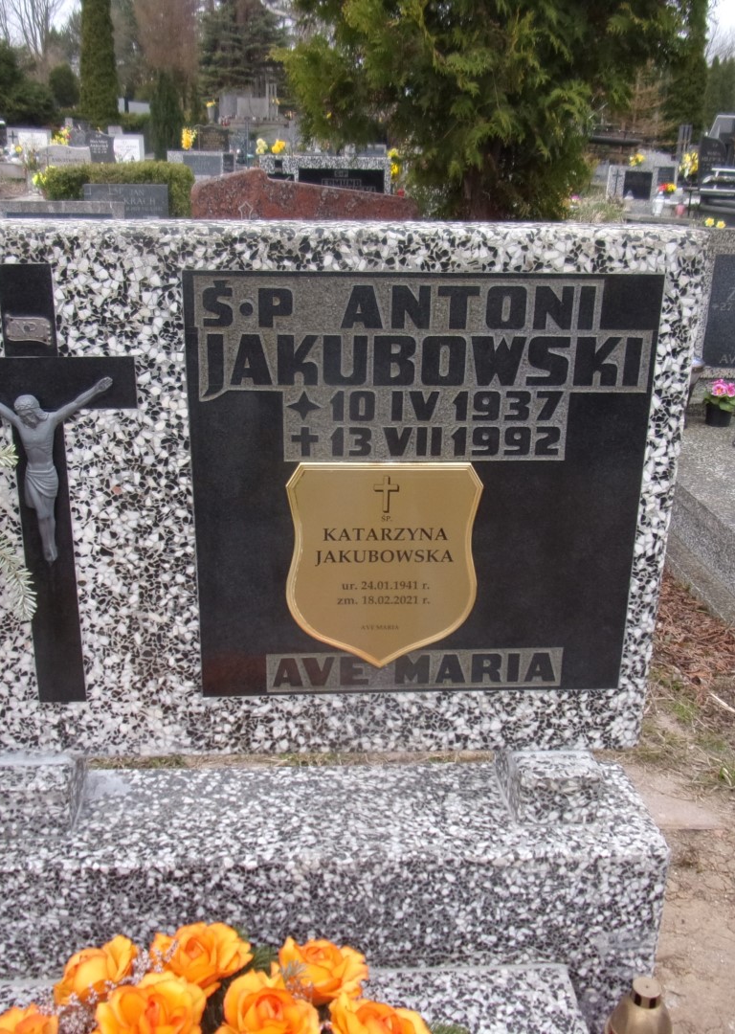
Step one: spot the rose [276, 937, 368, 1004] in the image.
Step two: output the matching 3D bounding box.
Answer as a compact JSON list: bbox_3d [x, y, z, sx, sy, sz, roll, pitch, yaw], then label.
[{"bbox_3d":[-0.038,0.379,0.800,0.079,0.053,0.070,0,20,-3],"label":"rose"}]

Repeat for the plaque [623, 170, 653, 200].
[{"bbox_3d":[3.397,-4.157,12.000,0.377,0.332,0.025,0,20,-3],"label":"plaque"}]

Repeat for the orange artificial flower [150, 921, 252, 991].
[{"bbox_3d":[-0.141,0.374,0.810,0.086,0.053,0.075,0,20,-3],"label":"orange artificial flower"}]

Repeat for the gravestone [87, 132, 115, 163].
[{"bbox_3d":[-4.768,-6.494,17.125,0.470,0.750,0.100,0,20,-3],"label":"gravestone"}]

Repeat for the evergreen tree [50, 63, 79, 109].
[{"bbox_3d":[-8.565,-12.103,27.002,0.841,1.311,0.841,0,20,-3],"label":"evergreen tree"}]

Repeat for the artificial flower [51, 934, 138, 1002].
[{"bbox_3d":[-0.248,0.412,0.870,0.077,0.062,0.074,0,20,-3],"label":"artificial flower"}]

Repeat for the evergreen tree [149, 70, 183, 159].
[{"bbox_3d":[-4.004,-7.963,19.004,0.658,1.702,0.658,0,20,-3],"label":"evergreen tree"}]

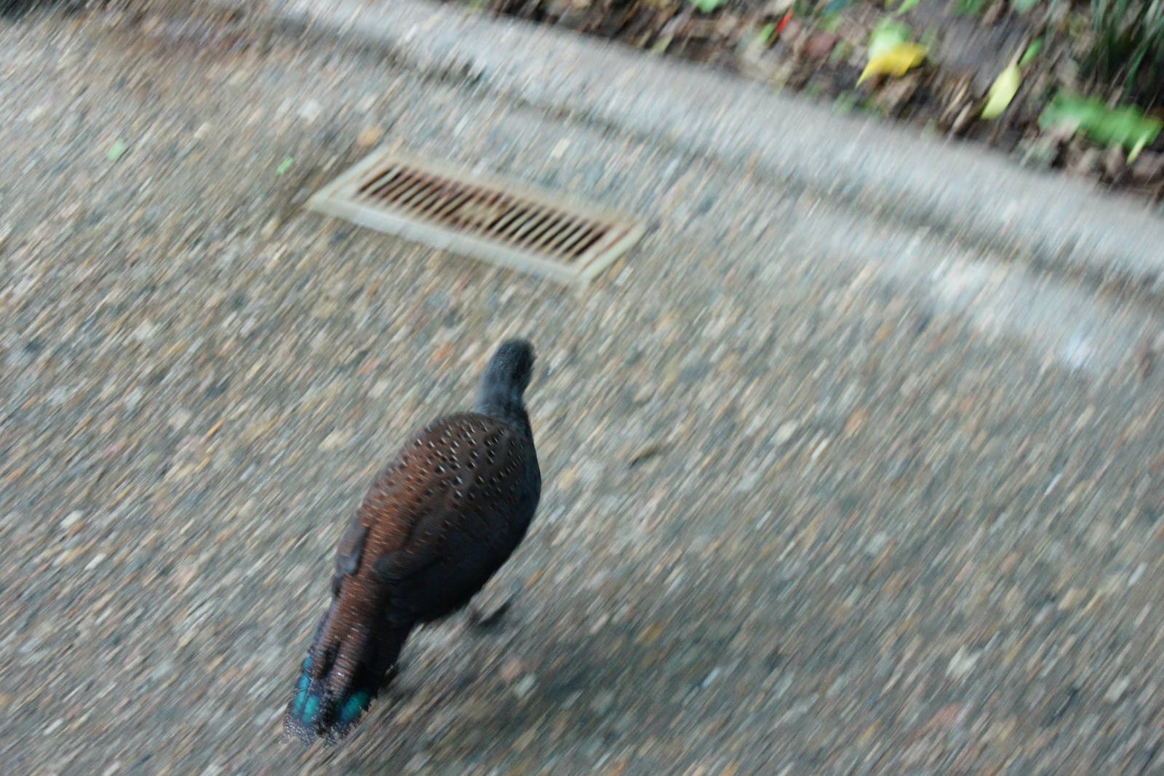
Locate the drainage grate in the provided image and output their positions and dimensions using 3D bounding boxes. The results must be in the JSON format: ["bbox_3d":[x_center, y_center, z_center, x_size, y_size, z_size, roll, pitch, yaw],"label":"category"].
[{"bbox_3d":[-0.132,-0.212,3.346,0.382,0.020,0.182,17,34,20],"label":"drainage grate"}]

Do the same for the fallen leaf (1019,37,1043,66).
[{"bbox_3d":[0.627,-0.469,3.699,0.022,0.020,0.075,17,33,19],"label":"fallen leaf"}]

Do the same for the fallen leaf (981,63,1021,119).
[{"bbox_3d":[0.566,-0.400,3.578,0.035,0.025,0.145,15,33,16],"label":"fallen leaf"}]

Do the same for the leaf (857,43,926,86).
[{"bbox_3d":[0.425,-0.444,3.631,0.055,0.030,0.115,27,38,32],"label":"leaf"}]

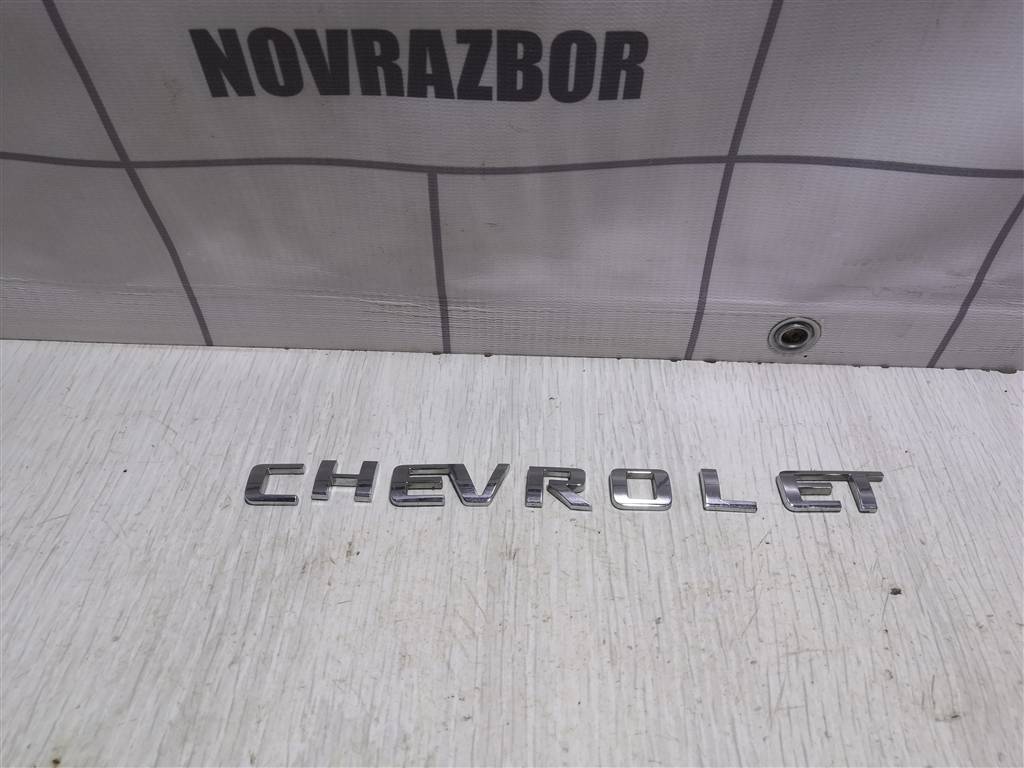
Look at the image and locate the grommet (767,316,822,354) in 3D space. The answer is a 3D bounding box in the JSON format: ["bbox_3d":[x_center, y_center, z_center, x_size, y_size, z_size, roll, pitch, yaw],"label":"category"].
[{"bbox_3d":[0.134,-0.023,0.378,0.024,0.024,0.004,1,48,1],"label":"grommet"}]

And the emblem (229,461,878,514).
[{"bbox_3d":[0.024,0.044,0.341,0.273,0.004,0.021,1,48,1],"label":"emblem"}]

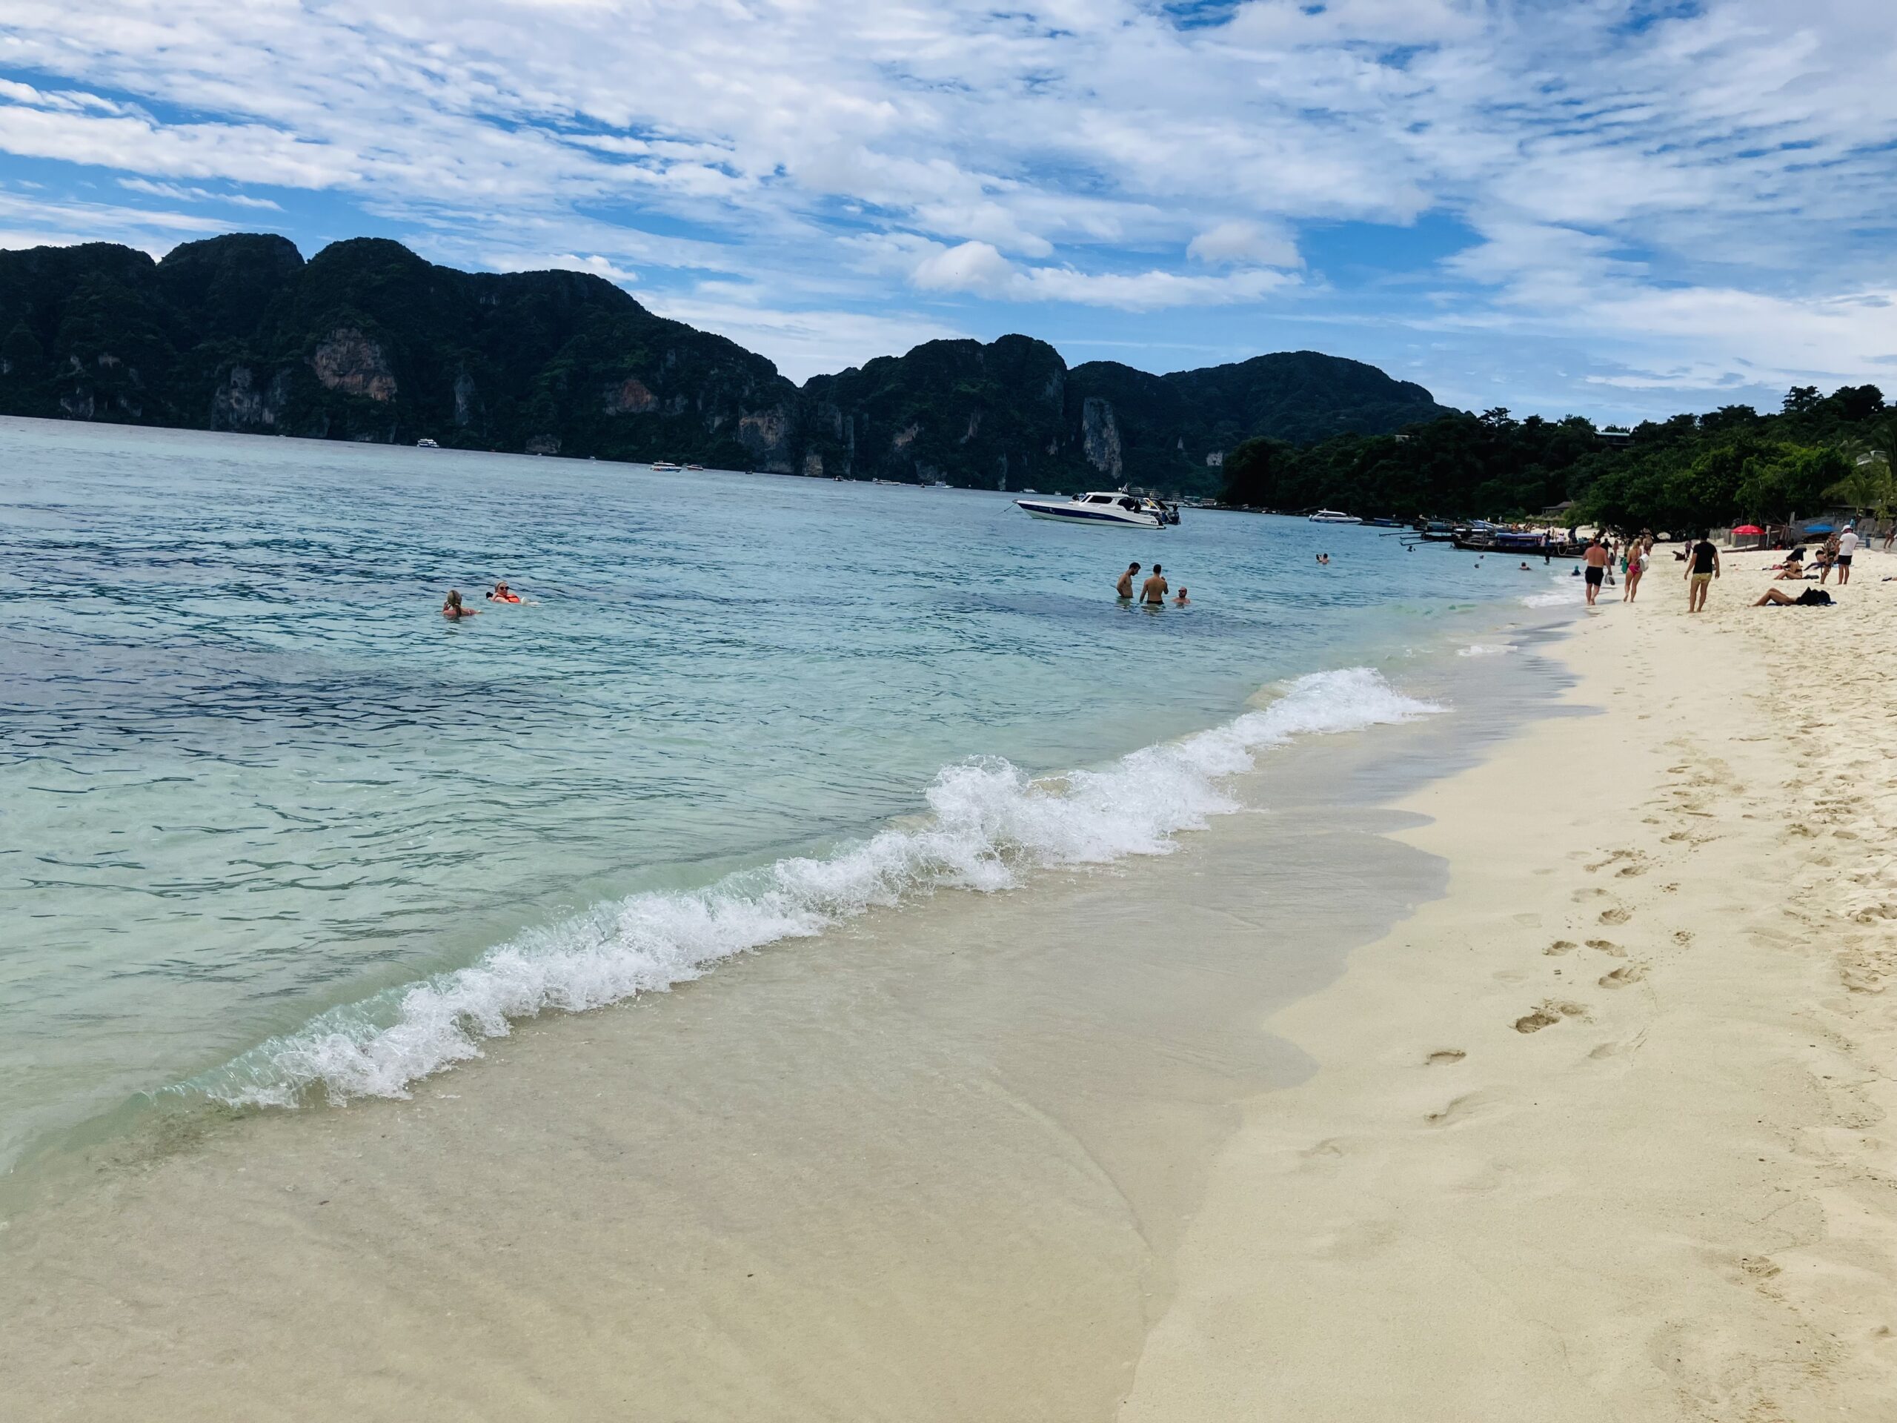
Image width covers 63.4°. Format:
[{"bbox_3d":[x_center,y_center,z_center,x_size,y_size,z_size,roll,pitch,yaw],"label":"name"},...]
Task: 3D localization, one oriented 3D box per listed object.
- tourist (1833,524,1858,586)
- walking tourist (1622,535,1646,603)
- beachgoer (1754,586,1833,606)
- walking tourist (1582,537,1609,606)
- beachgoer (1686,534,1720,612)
[{"bbox_3d":[26.235,-4.567,44.845,0.540,1.730,0.420,4,8,0],"label":"tourist"},{"bbox_3d":[17.719,-3.646,39.603,0.520,1.660,0.460,8,9,24],"label":"walking tourist"},{"bbox_3d":[18.167,-2.470,33.000,1.550,0.420,0.500,2,7,23],"label":"beachgoer"},{"bbox_3d":[17.089,-3.689,40.490,0.660,1.760,0.460,7,9,21],"label":"walking tourist"},{"bbox_3d":[16.441,-3.054,33.494,0.660,1.760,0.440,8,9,23],"label":"beachgoer"}]

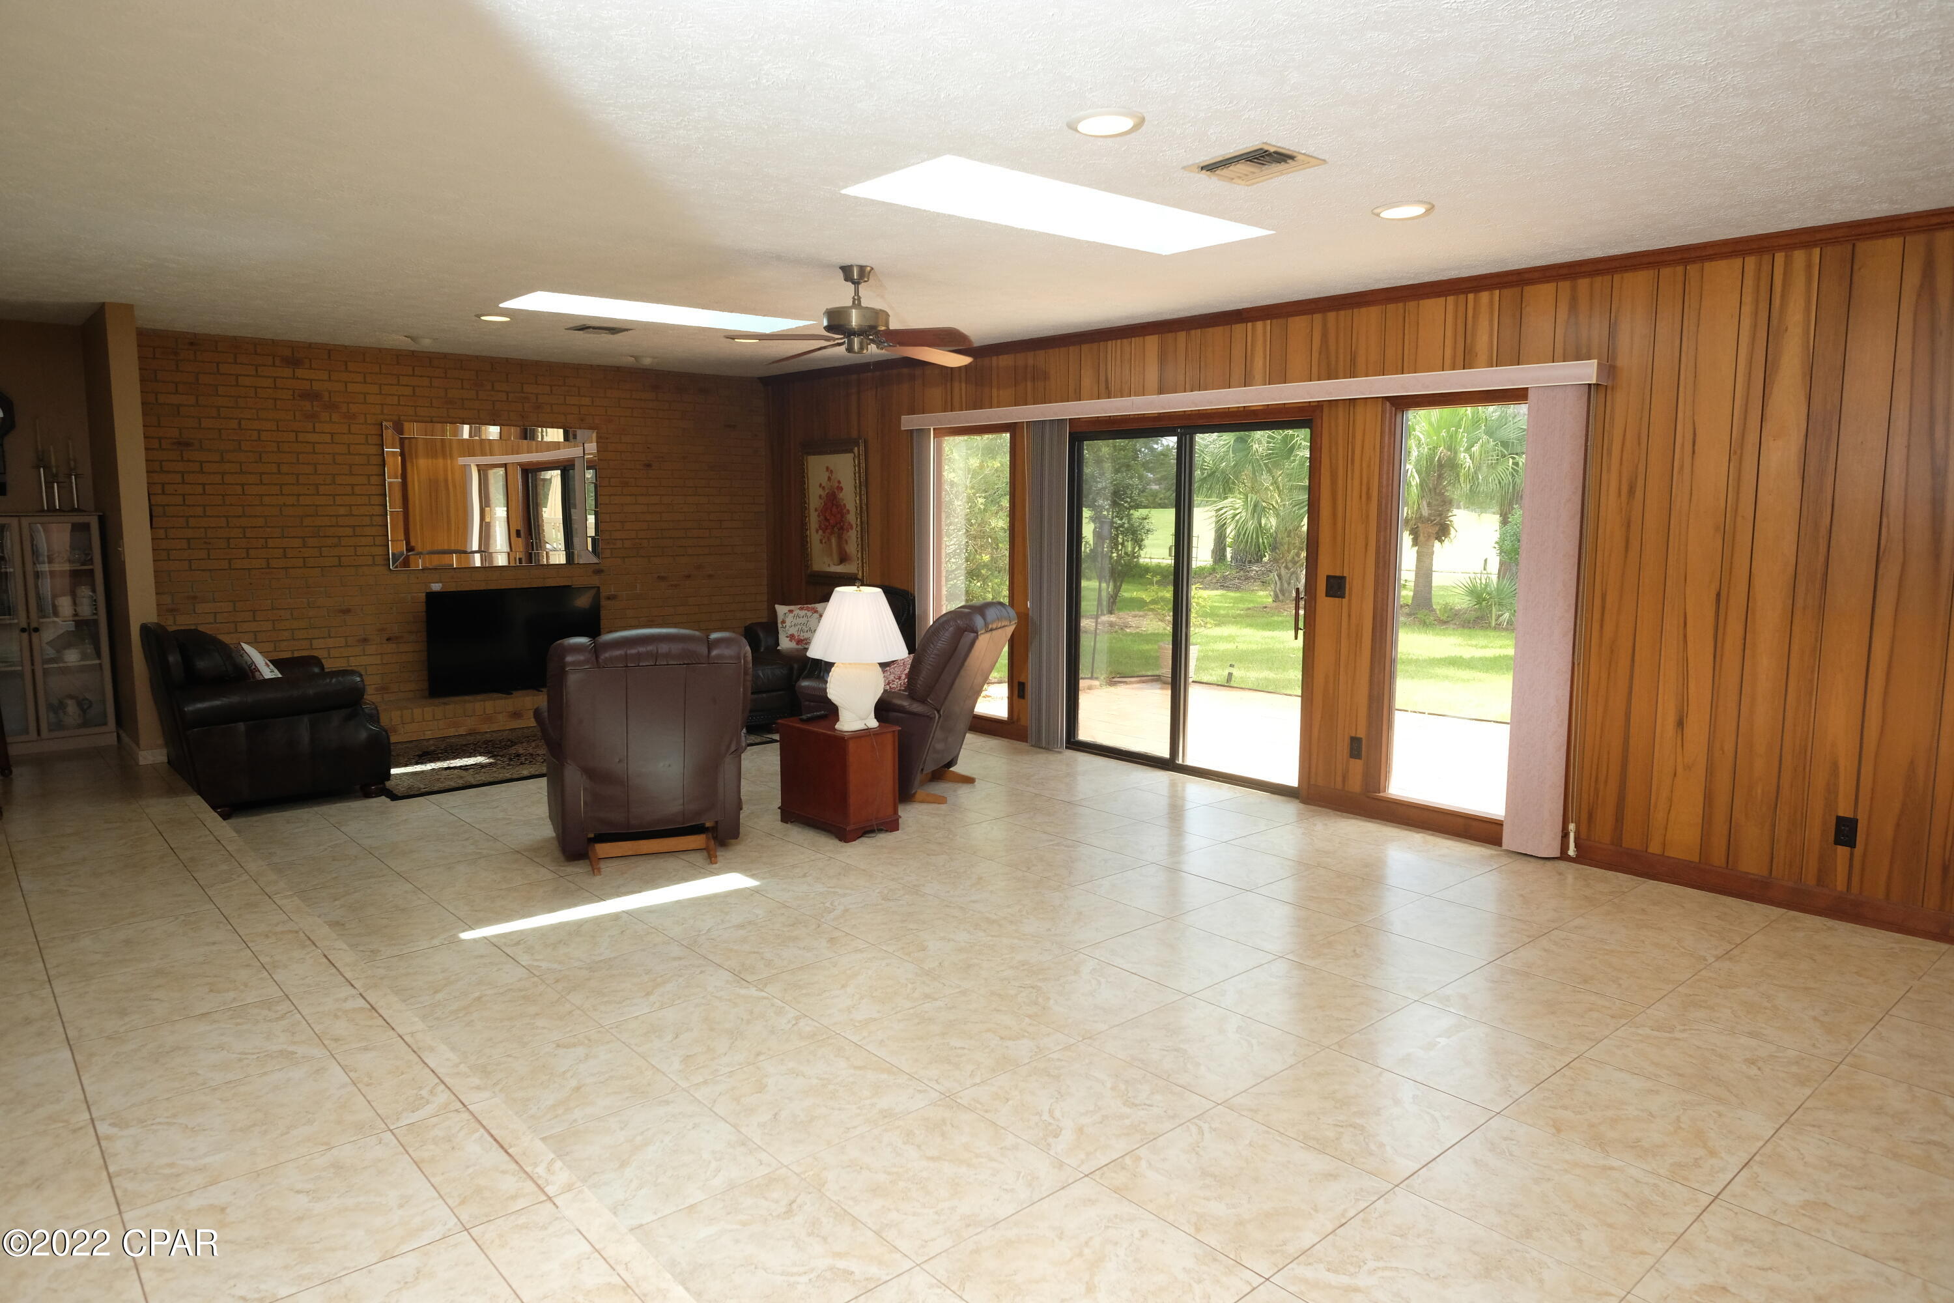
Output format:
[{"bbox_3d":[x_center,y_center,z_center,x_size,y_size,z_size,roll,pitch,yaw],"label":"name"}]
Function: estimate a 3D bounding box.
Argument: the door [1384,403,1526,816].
[{"bbox_3d":[2.276,-0.194,5.384,0.090,1.920,0.720,-6,9,-41],"label":"door"}]

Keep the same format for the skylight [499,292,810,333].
[{"bbox_3d":[-1.793,-1.962,6.551,1.610,0.080,0.550,-6,9,-41],"label":"skylight"}]

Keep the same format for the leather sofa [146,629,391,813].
[{"bbox_3d":[-3.918,0.307,6.300,1.020,0.940,1.140,-6,9,-41],"label":"leather sofa"}]

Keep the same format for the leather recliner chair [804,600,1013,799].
[{"bbox_3d":[-0.377,0.234,6.468,1.000,1.050,0.860,2,7,19],"label":"leather recliner chair"}]

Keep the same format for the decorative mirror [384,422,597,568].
[{"bbox_3d":[-3.546,-1.146,8.475,1.520,1.040,0.050,-6,9,-41],"label":"decorative mirror"}]

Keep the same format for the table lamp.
[{"bbox_3d":[-0.584,0.021,5.458,0.485,0.700,0.485,0,7,0],"label":"table lamp"}]

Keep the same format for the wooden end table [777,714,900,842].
[{"bbox_3d":[-0.671,0.605,5.604,0.330,0.515,0.560,-6,9,-41],"label":"wooden end table"}]

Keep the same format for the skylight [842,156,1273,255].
[{"bbox_3d":[0.368,-1.699,4.347,1.640,0.080,0.570,-6,9,-41],"label":"skylight"}]

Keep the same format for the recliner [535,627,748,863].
[{"bbox_3d":[-1.595,0.375,5.318,0.860,1.040,0.980,-3,8,-26],"label":"recliner"}]

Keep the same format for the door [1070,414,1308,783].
[{"bbox_3d":[1.196,-0.293,6.722,0.120,2.030,1.760,-6,9,-41],"label":"door"}]

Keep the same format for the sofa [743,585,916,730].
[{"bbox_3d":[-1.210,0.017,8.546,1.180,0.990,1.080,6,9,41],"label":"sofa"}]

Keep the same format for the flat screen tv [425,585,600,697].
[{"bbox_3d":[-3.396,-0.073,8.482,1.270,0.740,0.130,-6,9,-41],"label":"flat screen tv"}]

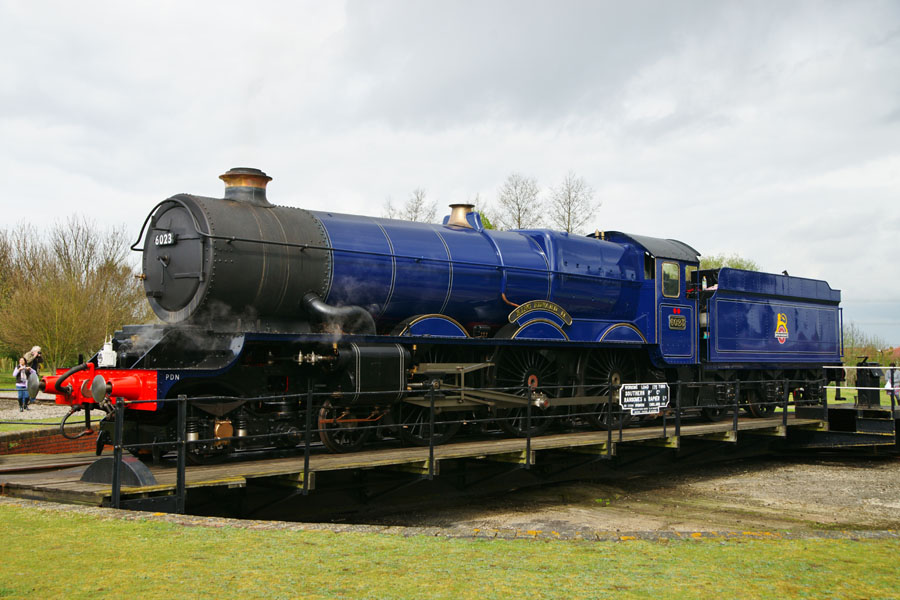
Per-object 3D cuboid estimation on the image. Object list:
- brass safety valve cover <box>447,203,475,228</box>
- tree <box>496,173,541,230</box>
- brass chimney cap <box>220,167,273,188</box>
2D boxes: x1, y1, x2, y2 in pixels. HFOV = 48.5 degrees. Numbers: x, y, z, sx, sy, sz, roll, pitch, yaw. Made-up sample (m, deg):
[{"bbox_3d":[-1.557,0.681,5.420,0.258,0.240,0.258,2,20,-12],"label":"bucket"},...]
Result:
[{"bbox_3d":[0.215,-1.435,17.374,0.480,0.420,0.480,0,-4,0],"label":"brass safety valve cover"},{"bbox_3d":[4.019,-1.248,58.046,2.900,12.310,2.900,0,-4,0],"label":"tree"},{"bbox_3d":[-2.891,-1.708,14.186,0.750,0.250,0.750,0,-4,0],"label":"brass chimney cap"}]

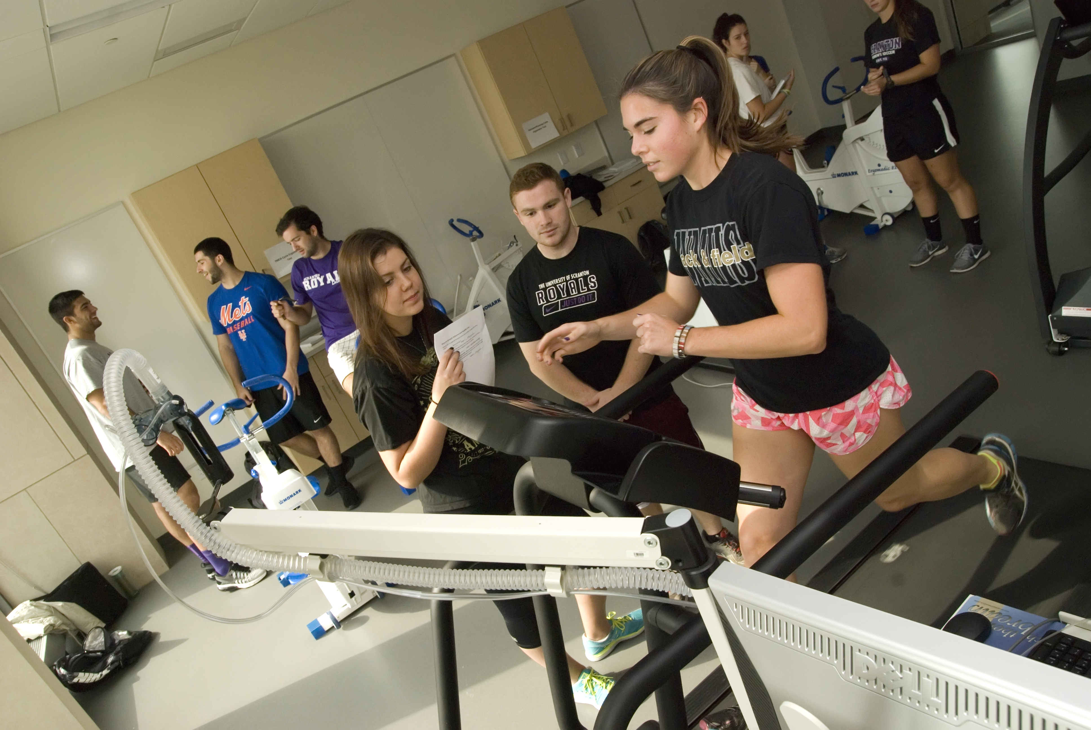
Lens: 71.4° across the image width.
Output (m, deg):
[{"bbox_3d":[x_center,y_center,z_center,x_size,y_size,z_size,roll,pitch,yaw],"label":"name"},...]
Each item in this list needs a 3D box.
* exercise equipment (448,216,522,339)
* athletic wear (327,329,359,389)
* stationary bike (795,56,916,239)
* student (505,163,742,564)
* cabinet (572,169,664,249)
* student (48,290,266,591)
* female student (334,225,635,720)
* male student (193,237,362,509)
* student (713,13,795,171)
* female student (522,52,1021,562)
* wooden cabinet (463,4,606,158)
[{"bbox_3d":[-0.589,-0.567,6.118,1.150,1.130,0.560,-30,19,-15],"label":"exercise equipment"},{"bbox_3d":[-1.205,-0.075,4.821,0.400,0.410,0.320,-29,18,-10],"label":"athletic wear"},{"bbox_3d":[2.031,-1.549,5.431,0.560,1.130,1.150,-32,19,-21],"label":"stationary bike"},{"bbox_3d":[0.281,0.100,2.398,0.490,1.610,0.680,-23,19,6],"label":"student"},{"bbox_3d":[0.550,-1.182,6.691,0.926,0.850,0.620,-34,21,-24],"label":"cabinet"},{"bbox_3d":[-2.151,0.452,4.181,0.470,1.800,0.480,-23,19,7],"label":"student"},{"bbox_3d":[-0.165,0.355,2.219,0.480,1.630,0.520,-20,19,15],"label":"female student"},{"bbox_3d":[-1.613,0.060,4.670,0.560,1.780,0.480,-30,19,-15],"label":"male student"},{"bbox_3d":[1.544,-1.407,4.761,0.460,1.680,0.450,-19,19,16],"label":"student"},{"bbox_3d":[0.541,0.085,1.643,0.920,1.570,0.540,-34,21,-24],"label":"female student"},{"bbox_3d":[-0.070,-2.368,6.393,0.935,0.935,0.301,-34,21,-24],"label":"wooden cabinet"}]

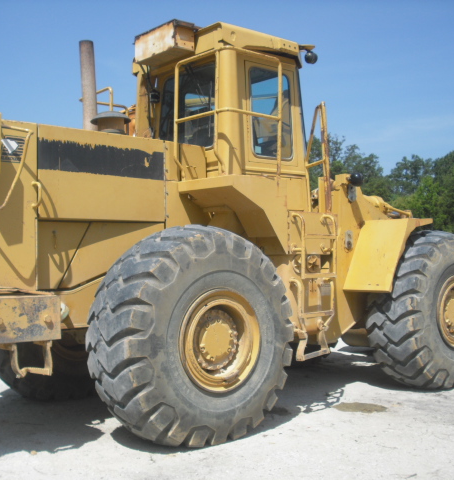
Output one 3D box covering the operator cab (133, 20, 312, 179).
[{"bbox_3d":[-0.112,-1.268,7.213,1.270,1.380,1.480,0,-2,-40],"label":"operator cab"}]

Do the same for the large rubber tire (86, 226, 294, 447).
[{"bbox_3d":[-0.243,0.768,5.599,1.740,1.740,0.680,0,-2,-40],"label":"large rubber tire"}]

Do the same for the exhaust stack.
[{"bbox_3d":[-1.258,-1.338,6.304,0.135,0.900,0.135,-2,-1,-40],"label":"exhaust stack"}]

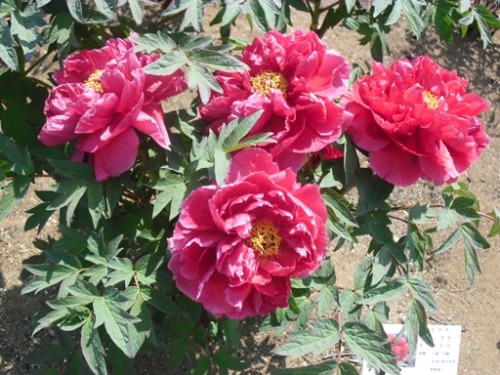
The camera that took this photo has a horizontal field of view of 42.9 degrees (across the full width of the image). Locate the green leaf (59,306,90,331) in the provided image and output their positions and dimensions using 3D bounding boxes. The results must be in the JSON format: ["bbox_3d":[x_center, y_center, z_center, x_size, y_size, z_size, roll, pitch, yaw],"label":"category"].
[{"bbox_3d":[-0.215,0.161,0.780,0.046,0.020,0.021,-18,59,15],"label":"green leaf"}]

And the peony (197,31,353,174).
[{"bbox_3d":[0.031,-0.105,0.770,0.180,0.115,0.180,-1,52,1],"label":"peony"}]

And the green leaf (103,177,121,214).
[{"bbox_3d":[-0.183,0.011,0.840,0.021,0.011,0.054,0,67,-6],"label":"green leaf"}]

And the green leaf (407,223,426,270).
[{"bbox_3d":[0.228,0.081,0.870,0.025,0.068,0.020,-15,8,-7],"label":"green leaf"}]

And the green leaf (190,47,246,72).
[{"bbox_3d":[-0.039,-0.155,0.790,0.076,0.016,0.031,12,57,5],"label":"green leaf"}]

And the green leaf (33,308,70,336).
[{"bbox_3d":[-0.244,0.166,0.780,0.052,0.010,0.026,-32,53,-19],"label":"green leaf"}]

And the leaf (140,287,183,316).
[{"bbox_3d":[-0.117,0.151,0.840,0.068,0.015,0.024,30,55,15],"label":"leaf"}]

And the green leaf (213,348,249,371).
[{"bbox_3d":[-0.026,0.244,0.900,0.049,0.015,0.030,8,52,-12],"label":"green leaf"}]

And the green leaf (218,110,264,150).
[{"bbox_3d":[-0.011,-0.063,0.700,0.062,0.012,0.033,-43,58,-6],"label":"green leaf"}]

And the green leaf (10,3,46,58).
[{"bbox_3d":[-0.331,-0.235,0.950,0.050,0.020,0.099,-11,70,-4],"label":"green leaf"}]

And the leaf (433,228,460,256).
[{"bbox_3d":[0.269,0.073,0.870,0.015,0.053,0.015,48,18,23],"label":"leaf"}]

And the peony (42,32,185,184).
[{"bbox_3d":[-0.169,-0.097,0.780,0.170,0.130,0.170,-15,38,14],"label":"peony"}]

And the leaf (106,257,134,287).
[{"bbox_3d":[-0.160,0.104,0.780,0.039,0.018,0.028,-25,52,15],"label":"leaf"}]

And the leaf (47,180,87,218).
[{"bbox_3d":[-0.240,0.016,0.830,0.060,0.012,0.046,-34,59,-15],"label":"leaf"}]

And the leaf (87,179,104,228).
[{"bbox_3d":[-0.202,0.021,0.830,0.023,0.014,0.071,-6,67,-3],"label":"leaf"}]

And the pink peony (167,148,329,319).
[{"bbox_3d":[-0.002,0.055,0.740,0.175,0.105,0.170,-3,73,-3],"label":"pink peony"}]

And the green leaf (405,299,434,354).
[{"bbox_3d":[0.213,0.175,0.800,0.034,0.074,0.022,-11,8,-5],"label":"green leaf"}]

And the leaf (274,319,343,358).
[{"bbox_3d":[0.073,0.194,0.800,0.086,0.018,0.037,-16,56,-4],"label":"leaf"}]

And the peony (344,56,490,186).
[{"bbox_3d":[0.216,-0.085,0.820,0.178,0.110,0.150,0,60,0],"label":"peony"}]

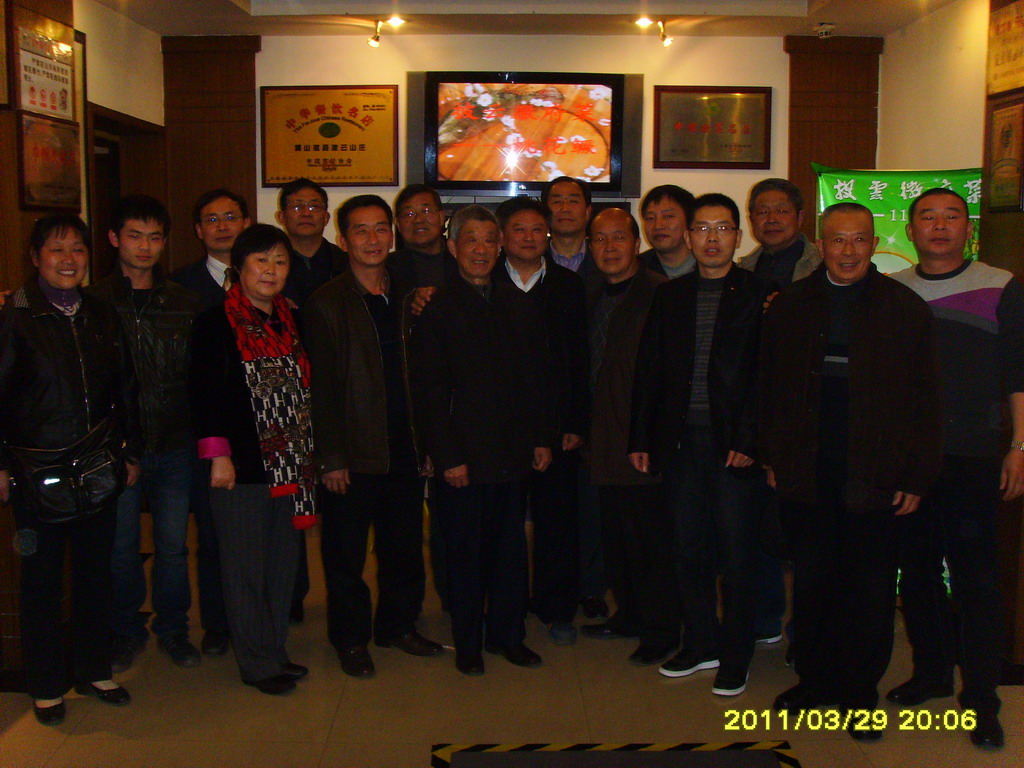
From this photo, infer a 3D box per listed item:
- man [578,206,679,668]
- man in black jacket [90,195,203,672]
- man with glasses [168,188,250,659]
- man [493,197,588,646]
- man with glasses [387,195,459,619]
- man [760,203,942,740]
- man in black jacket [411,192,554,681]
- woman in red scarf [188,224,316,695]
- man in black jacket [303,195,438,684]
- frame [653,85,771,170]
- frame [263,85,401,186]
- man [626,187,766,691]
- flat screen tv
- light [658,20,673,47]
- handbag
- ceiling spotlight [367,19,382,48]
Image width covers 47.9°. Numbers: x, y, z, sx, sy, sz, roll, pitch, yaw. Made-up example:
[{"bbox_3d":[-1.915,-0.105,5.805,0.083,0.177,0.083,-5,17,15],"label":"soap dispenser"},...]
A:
[{"bbox_3d":[0.418,0.175,4.204,0.500,1.625,0.360,6,10,37],"label":"man"},{"bbox_3d":[-1.307,0.175,4.086,0.470,1.673,0.330,-2,8,-11],"label":"man in black jacket"},{"bbox_3d":[-1.053,0.144,4.216,0.490,1.699,0.330,-1,8,-8],"label":"man with glasses"},{"bbox_3d":[0.058,0.143,4.338,0.520,1.671,0.340,0,8,-1],"label":"man"},{"bbox_3d":[-0.340,0.099,4.479,0.500,1.720,0.330,-1,8,-5],"label":"man with glasses"},{"bbox_3d":[1.050,0.264,3.577,0.570,1.633,0.370,2,8,16],"label":"man"},{"bbox_3d":[-0.107,0.201,4.051,0.510,1.632,0.330,0,8,-4],"label":"man in black jacket"},{"bbox_3d":[-0.844,0.249,3.880,0.460,1.569,0.310,-6,10,-37],"label":"woman in red scarf"},{"bbox_3d":[-0.498,0.172,4.087,0.520,1.664,0.340,-4,9,-26],"label":"man in black jacket"},{"bbox_3d":[1.065,-1.354,6.094,0.621,0.438,0.030,0,8,-1],"label":"frame"},{"bbox_3d":[-0.973,-1.322,6.120,0.738,0.539,0.035,0,8,-1],"label":"frame"},{"bbox_3d":[0.646,0.198,3.927,0.490,1.671,0.350,1,8,10],"label":"man"},{"bbox_3d":[0.071,-1.299,6.019,1.055,0.635,0.100,0,8,-1],"label":"flat screen tv"},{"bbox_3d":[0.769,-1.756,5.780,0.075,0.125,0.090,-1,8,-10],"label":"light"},{"bbox_3d":[-1.352,0.264,3.530,0.346,0.313,0.130,-2,8,-15],"label":"handbag"},{"bbox_3d":[-0.660,-1.684,5.548,0.075,0.137,0.080,8,11,43],"label":"ceiling spotlight"}]

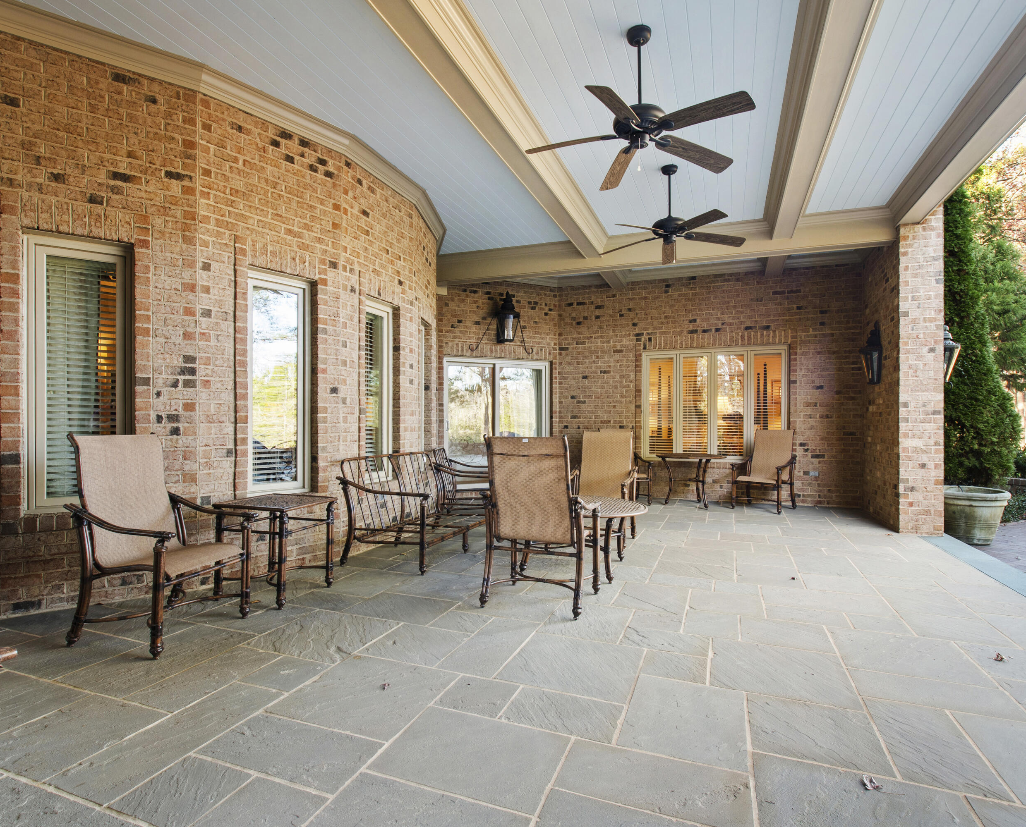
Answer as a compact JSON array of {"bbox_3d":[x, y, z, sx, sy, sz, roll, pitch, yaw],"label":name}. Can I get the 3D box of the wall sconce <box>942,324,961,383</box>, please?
[{"bbox_3d":[4.830,-0.710,5.840,0.270,0.710,0.280,0,0,21],"label":"wall sconce"}]

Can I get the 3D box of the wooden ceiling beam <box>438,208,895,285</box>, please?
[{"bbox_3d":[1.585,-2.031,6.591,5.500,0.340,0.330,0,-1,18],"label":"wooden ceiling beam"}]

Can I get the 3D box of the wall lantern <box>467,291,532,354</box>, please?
[{"bbox_3d":[-0.150,-1.420,8.060,1.000,0.950,0.370,0,-1,-25],"label":"wall lantern"}]

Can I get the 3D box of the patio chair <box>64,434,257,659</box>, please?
[{"bbox_3d":[-1.965,0.678,2.932,0.770,1.090,0.660,0,-1,14],"label":"patio chair"}]

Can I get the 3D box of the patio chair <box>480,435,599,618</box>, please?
[{"bbox_3d":[0.190,0.690,3.430,0.650,1.090,0.620,0,-1,24],"label":"patio chair"}]

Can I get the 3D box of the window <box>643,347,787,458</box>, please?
[{"bbox_3d":[3.020,-0.122,7.830,2.040,1.710,0.100,0,0,21],"label":"window"}]

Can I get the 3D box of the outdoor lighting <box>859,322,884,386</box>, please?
[{"bbox_3d":[4.360,-0.733,6.300,0.220,0.770,0.280,0,0,22],"label":"outdoor lighting"}]

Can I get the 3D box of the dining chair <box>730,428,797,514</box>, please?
[{"bbox_3d":[3.450,0.760,7.096,0.770,1.090,0.660,1,-2,-43],"label":"dining chair"}]

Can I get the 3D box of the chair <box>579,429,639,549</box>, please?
[{"bbox_3d":[0.865,0.721,5.137,0.660,1.090,0.770,0,-1,23],"label":"chair"}]

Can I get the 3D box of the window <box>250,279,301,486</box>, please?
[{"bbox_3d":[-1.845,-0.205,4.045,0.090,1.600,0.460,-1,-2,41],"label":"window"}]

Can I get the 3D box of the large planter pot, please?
[{"bbox_3d":[5.150,1.183,5.998,0.940,0.580,0.940,-1,-1,40],"label":"large planter pot"}]

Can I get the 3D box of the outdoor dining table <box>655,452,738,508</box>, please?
[{"bbox_3d":[2.565,0.970,7.450,1.000,0.710,1.000,0,0,21],"label":"outdoor dining table"}]

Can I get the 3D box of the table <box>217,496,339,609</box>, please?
[{"bbox_3d":[-1.640,0.931,3.602,0.580,0.610,0.580,0,-1,17],"label":"table"}]

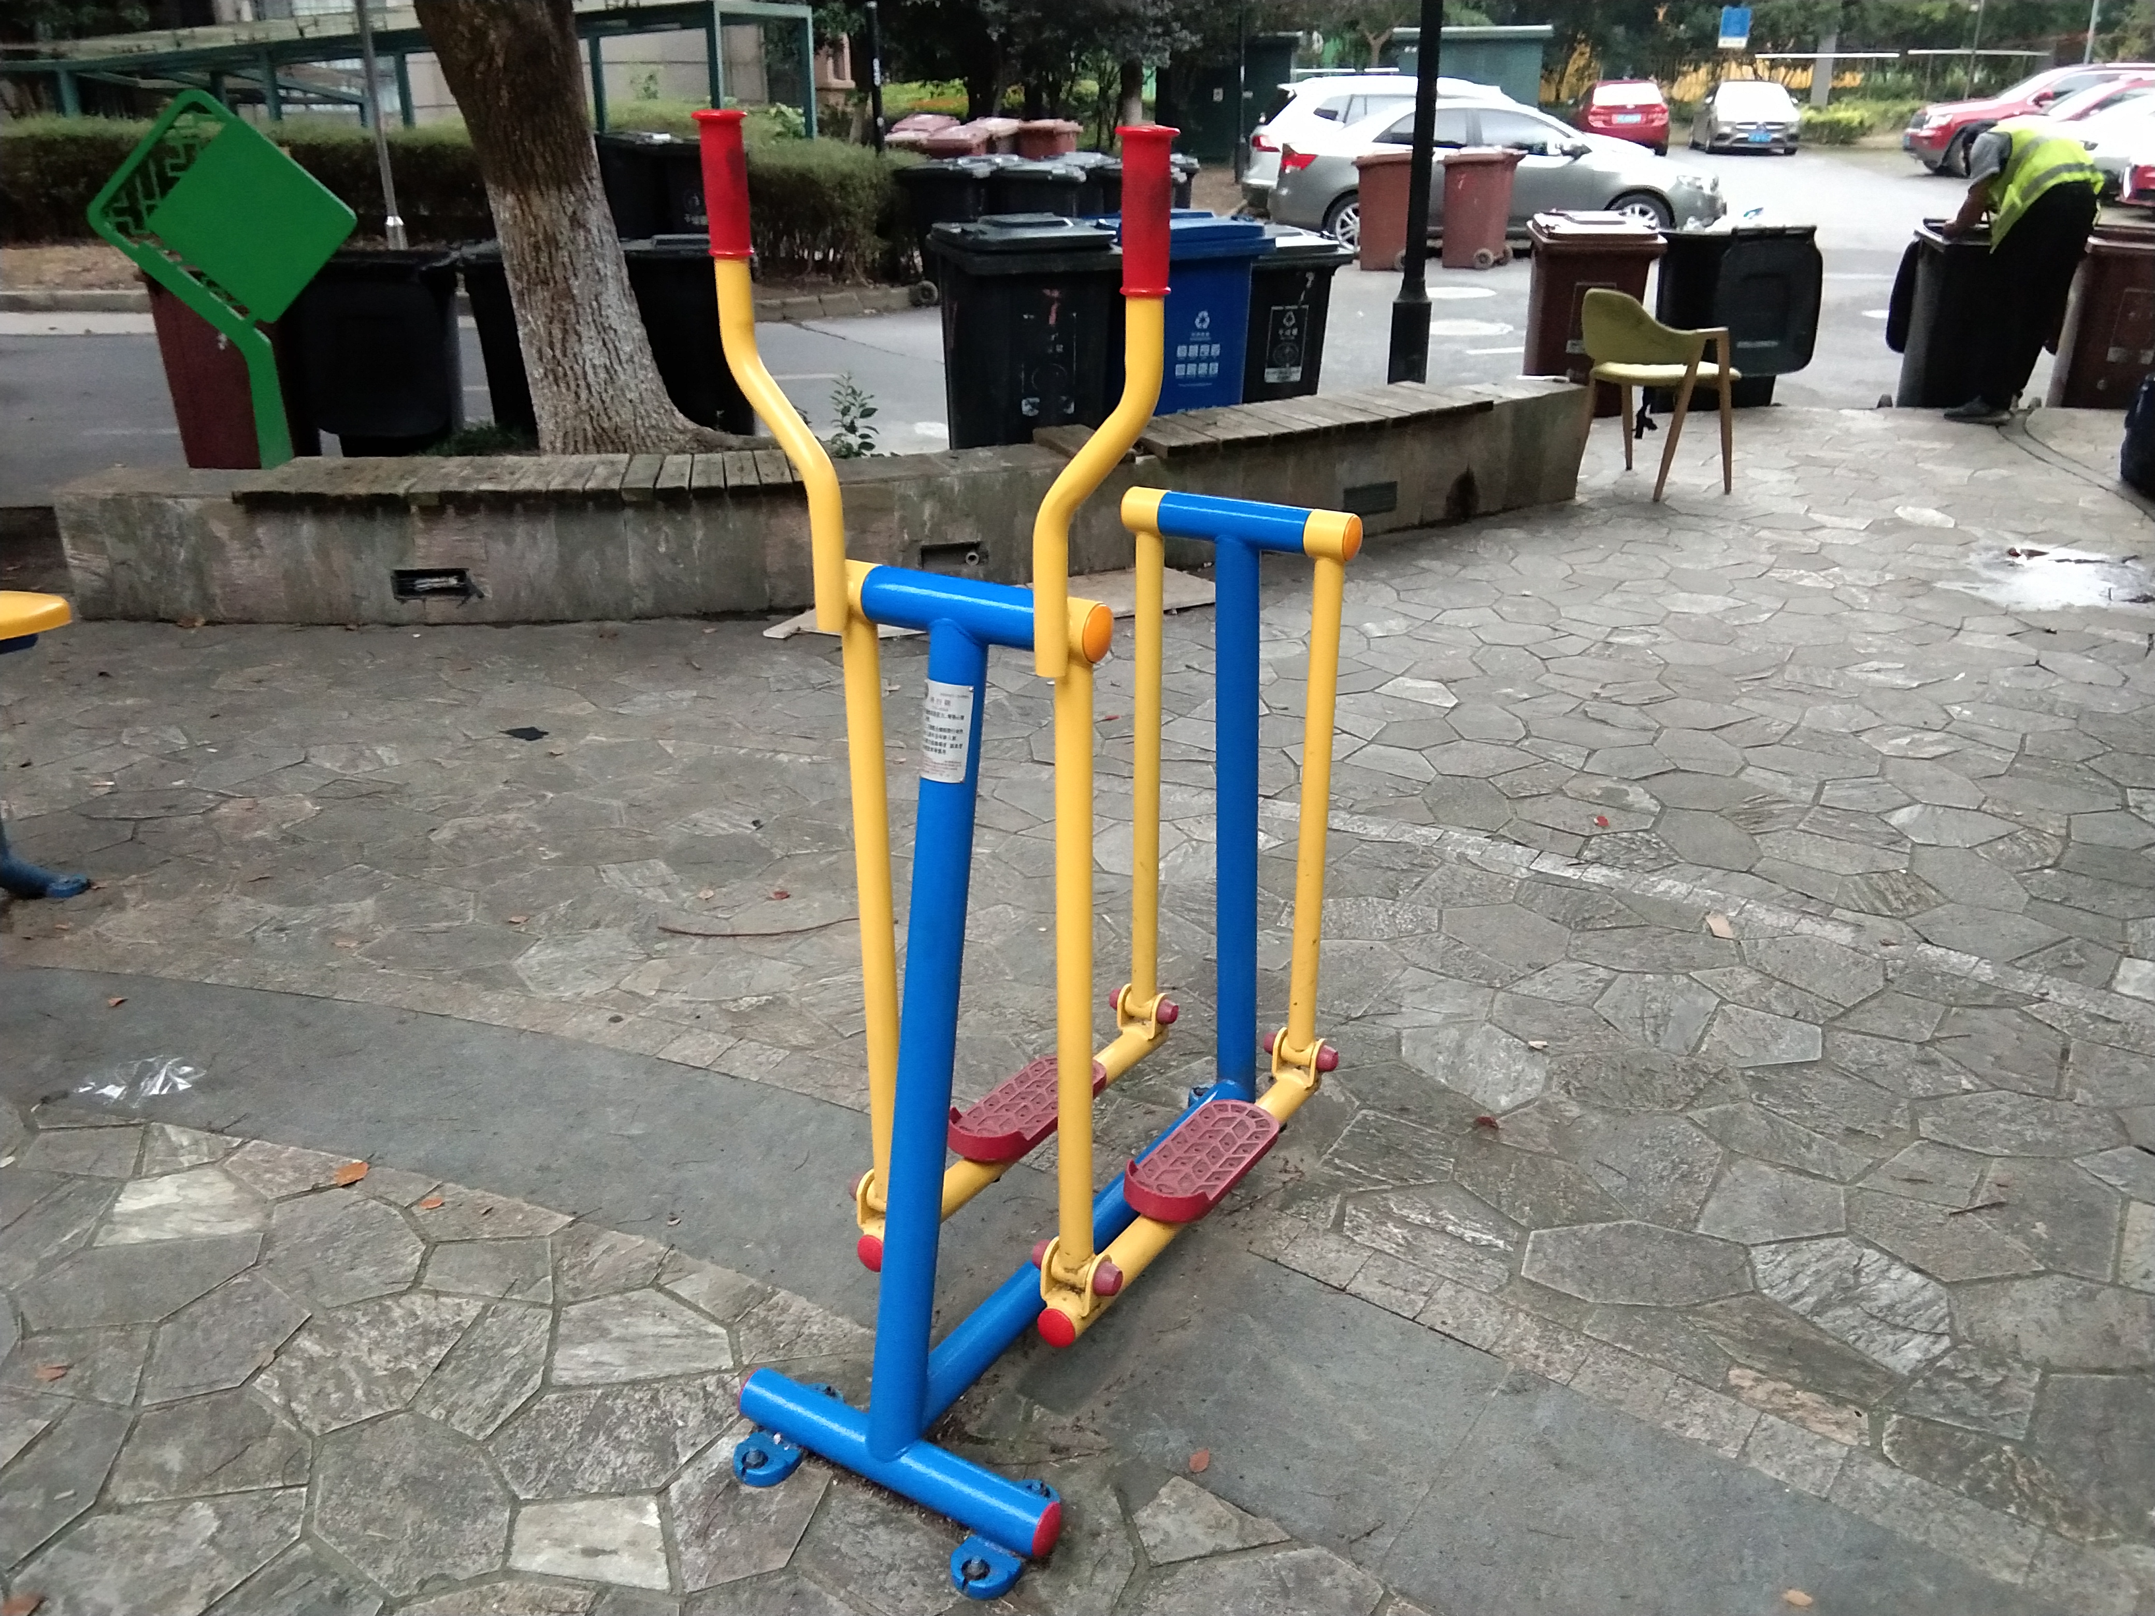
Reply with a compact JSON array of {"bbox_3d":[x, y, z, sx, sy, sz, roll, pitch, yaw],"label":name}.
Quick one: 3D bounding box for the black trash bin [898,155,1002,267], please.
[{"bbox_3d":[-0.895,-4.050,13.684,0.720,0.980,0.620,-3,22,-5],"label":"black trash bin"}]

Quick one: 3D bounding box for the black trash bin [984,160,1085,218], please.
[{"bbox_3d":[-0.316,-4.132,13.929,0.730,1.060,0.580,-1,21,-3],"label":"black trash bin"}]

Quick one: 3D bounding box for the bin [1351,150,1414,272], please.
[{"bbox_3d":[2.684,-5.103,16.500,0.580,0.970,0.490,16,27,35],"label":"bin"}]

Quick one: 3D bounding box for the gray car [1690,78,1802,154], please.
[{"bbox_3d":[13.223,-13.868,38.281,1.800,1.460,4.500,4,22,12],"label":"gray car"}]

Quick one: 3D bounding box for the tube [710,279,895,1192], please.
[{"bbox_3d":[-0.306,-0.052,2.293,0.161,1.165,0.081,12,25,29],"label":"tube"}]

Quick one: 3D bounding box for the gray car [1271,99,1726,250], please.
[{"bbox_3d":[4.121,-6.152,18.739,4.500,1.460,1.780,0,21,-1],"label":"gray car"}]

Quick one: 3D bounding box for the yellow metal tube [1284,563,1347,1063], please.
[{"bbox_3d":[0.337,0.018,2.711,0.038,0.726,0.038,12,21,29],"label":"yellow metal tube"}]

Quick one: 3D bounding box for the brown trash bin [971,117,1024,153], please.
[{"bbox_3d":[-0.866,-6.682,20.387,0.620,1.000,0.700,-1,22,0],"label":"brown trash bin"}]

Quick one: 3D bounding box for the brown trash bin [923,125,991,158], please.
[{"bbox_3d":[-1.195,-6.183,19.187,0.620,1.000,0.700,0,22,2],"label":"brown trash bin"}]

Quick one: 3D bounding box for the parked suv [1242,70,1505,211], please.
[{"bbox_3d":[4.232,-7.533,22.000,4.650,1.700,1.850,-3,22,-6],"label":"parked suv"}]

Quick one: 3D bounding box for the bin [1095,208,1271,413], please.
[{"bbox_3d":[0.442,-2.088,8.609,0.580,1.080,0.730,-8,22,-20],"label":"bin"}]

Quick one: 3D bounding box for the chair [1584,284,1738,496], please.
[{"bbox_3d":[2.285,-1.660,7.660,0.560,0.770,0.580,-9,23,-22],"label":"chair"}]

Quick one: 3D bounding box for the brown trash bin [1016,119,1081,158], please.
[{"bbox_3d":[-0.284,-6.665,20.387,0.620,1.000,0.700,5,23,14],"label":"brown trash bin"}]

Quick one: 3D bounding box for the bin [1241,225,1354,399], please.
[{"bbox_3d":[0.885,-2.085,8.740,0.500,0.980,0.580,-8,22,-20],"label":"bin"}]

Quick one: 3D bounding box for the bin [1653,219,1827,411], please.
[{"bbox_3d":[3.186,-2.317,9.400,0.580,1.050,0.720,-3,22,-8],"label":"bin"}]

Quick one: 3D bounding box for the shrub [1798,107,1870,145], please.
[{"bbox_3d":[15.720,-14.115,40.000,1.500,0.780,1.100,0,22,0],"label":"shrub"}]

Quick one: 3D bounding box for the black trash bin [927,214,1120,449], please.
[{"bbox_3d":[-0.237,-1.890,8.092,0.580,1.080,0.730,-7,22,-19],"label":"black trash bin"}]

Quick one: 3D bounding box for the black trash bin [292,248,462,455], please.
[{"bbox_3d":[-2.757,-1.687,7.700,0.580,1.050,0.730,-7,23,-16],"label":"black trash bin"}]

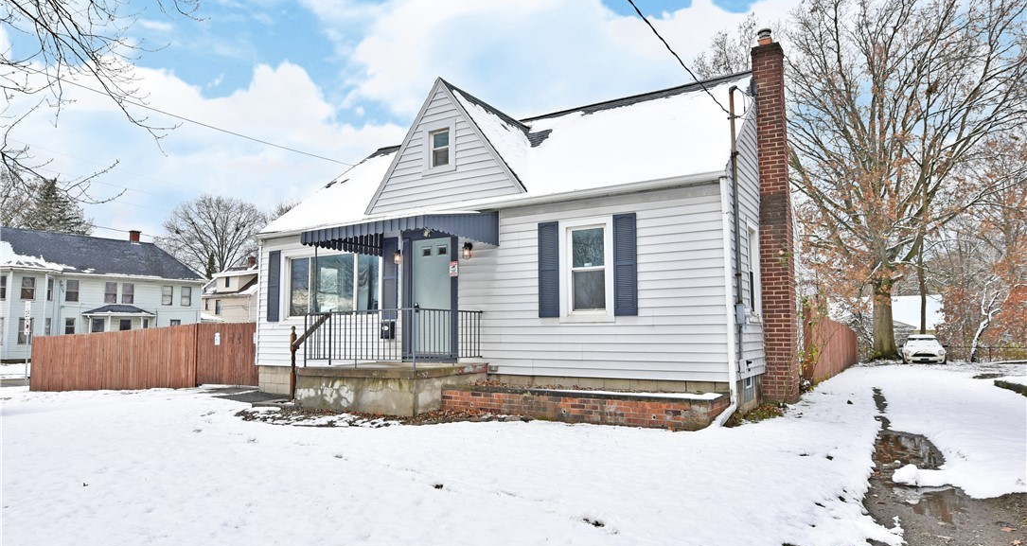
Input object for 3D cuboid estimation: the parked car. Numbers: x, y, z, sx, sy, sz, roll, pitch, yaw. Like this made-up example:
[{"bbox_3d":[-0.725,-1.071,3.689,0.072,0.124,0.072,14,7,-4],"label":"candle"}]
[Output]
[{"bbox_3d":[20.105,3.728,29.434,1.760,1.420,3.720,-3,-6,32],"label":"parked car"}]

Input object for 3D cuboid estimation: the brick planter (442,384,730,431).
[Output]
[{"bbox_3d":[0.901,1.844,8.512,4.050,0.410,0.980,-4,-7,31],"label":"brick planter"}]

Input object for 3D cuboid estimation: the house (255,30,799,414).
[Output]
[{"bbox_3d":[0.573,-0.840,13.724,10.700,6.550,8.400,-3,-6,32],"label":"house"}]

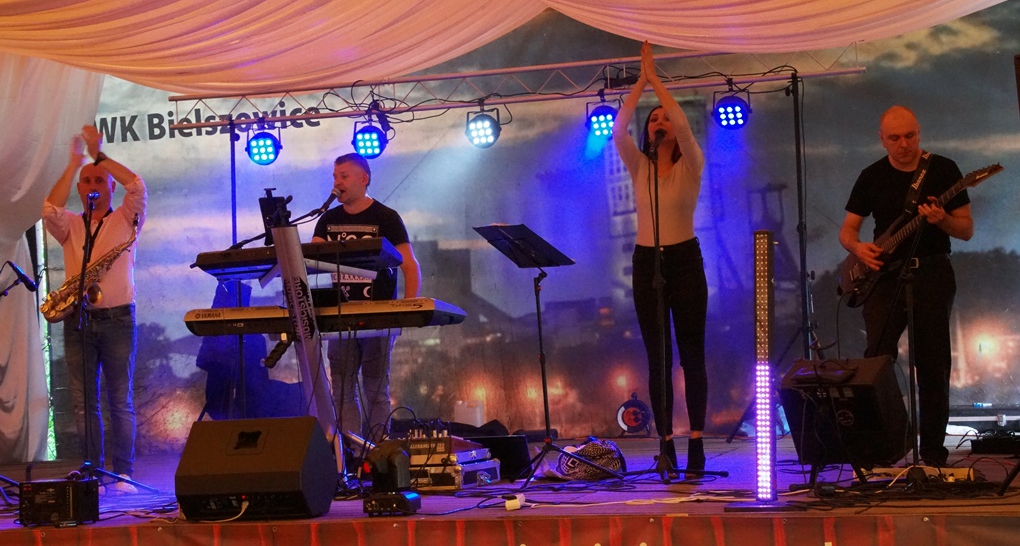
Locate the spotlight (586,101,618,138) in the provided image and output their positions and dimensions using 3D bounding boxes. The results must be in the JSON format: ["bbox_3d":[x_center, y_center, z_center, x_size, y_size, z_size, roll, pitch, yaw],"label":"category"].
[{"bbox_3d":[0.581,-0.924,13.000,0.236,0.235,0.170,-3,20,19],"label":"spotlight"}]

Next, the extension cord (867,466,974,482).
[{"bbox_3d":[1.828,0.915,9.600,0.530,0.060,0.070,-3,-2,22],"label":"extension cord"}]

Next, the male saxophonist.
[{"bbox_3d":[-2.224,0.196,11.400,0.550,1.970,0.500,-2,-2,2],"label":"male saxophonist"}]

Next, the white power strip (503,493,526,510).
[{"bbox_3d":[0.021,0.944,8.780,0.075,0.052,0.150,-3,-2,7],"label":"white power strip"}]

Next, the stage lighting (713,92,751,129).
[{"bbox_3d":[1.335,-0.975,12.750,0.230,0.230,0.160,-3,18,18],"label":"stage lighting"}]

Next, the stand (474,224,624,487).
[{"bbox_3d":[0.197,0.412,10.620,0.600,1.300,0.550,-1,-3,-37],"label":"stand"}]

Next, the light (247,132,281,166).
[{"bbox_3d":[-1.586,-0.822,13.700,0.236,0.240,0.170,-3,13,19],"label":"light"}]

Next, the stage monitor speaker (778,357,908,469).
[{"bbox_3d":[1.497,0.616,9.450,0.455,0.430,0.270,-4,18,31],"label":"stage monitor speaker"}]

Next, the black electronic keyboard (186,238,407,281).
[{"bbox_3d":[-1.048,-0.067,10.600,0.965,0.095,0.310,-3,-13,16],"label":"black electronic keyboard"}]

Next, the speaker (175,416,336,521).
[{"bbox_3d":[-1.030,0.797,8.700,0.530,0.395,0.455,-3,-2,14],"label":"speaker"}]

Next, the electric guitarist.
[{"bbox_3d":[1.936,0.073,10.400,0.660,1.780,0.520,-3,-2,10],"label":"electric guitarist"}]

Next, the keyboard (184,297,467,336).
[{"bbox_3d":[-0.928,0.225,10.750,1.347,0.140,0.450,-3,-2,19],"label":"keyboard"}]

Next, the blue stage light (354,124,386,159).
[{"bbox_3d":[-0.888,-0.838,13.430,0.215,0.235,0.150,-3,12,19],"label":"blue stage light"}]

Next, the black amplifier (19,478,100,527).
[{"bbox_3d":[-1.961,0.999,9.250,0.290,0.200,0.180,-3,-2,19],"label":"black amplifier"}]

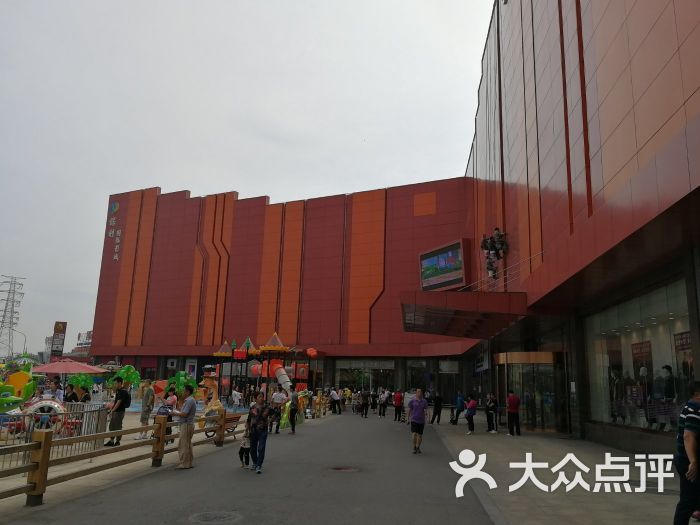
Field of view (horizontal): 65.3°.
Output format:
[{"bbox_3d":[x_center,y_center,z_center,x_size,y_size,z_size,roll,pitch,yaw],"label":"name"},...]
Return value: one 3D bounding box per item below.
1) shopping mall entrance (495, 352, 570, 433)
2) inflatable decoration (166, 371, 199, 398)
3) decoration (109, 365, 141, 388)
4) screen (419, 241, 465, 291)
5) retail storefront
[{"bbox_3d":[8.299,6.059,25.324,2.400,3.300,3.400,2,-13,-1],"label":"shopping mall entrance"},{"bbox_3d":[-9.190,6.990,29.601,1.750,2.153,1.750,6,-13,-16],"label":"inflatable decoration"},{"bbox_3d":[-12.031,6.608,28.777,1.750,2.341,1.750,7,-14,-21],"label":"decoration"},{"bbox_3d":[7.510,0.405,43.582,0.600,3.400,5.150,3,-11,-30],"label":"screen"},{"bbox_3d":[8.318,2.995,16.144,0.450,3.650,7.400,1,-13,6],"label":"retail storefront"}]

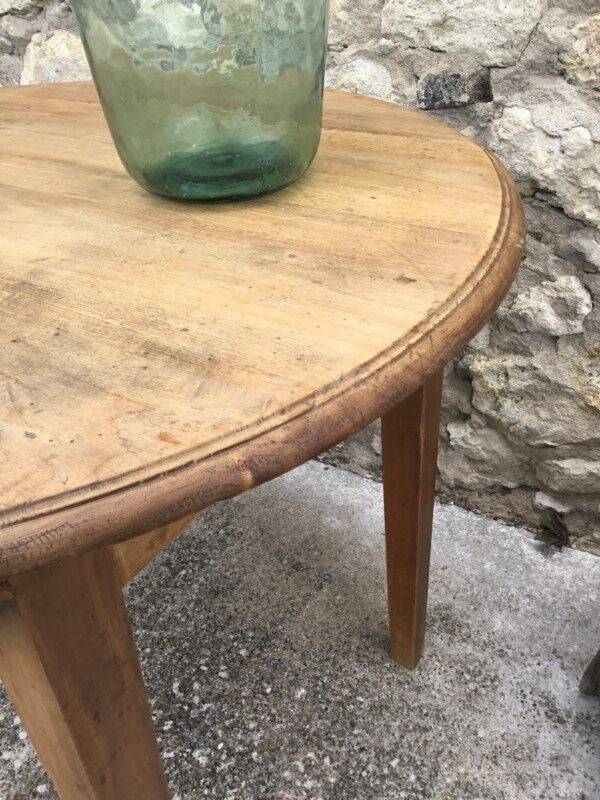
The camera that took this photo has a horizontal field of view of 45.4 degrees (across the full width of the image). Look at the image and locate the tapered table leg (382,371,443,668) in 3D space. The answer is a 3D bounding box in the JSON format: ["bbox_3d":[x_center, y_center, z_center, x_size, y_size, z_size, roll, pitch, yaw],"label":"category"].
[{"bbox_3d":[0.125,0.099,0.868,0.058,0.707,0.058,18,41,28],"label":"tapered table leg"}]

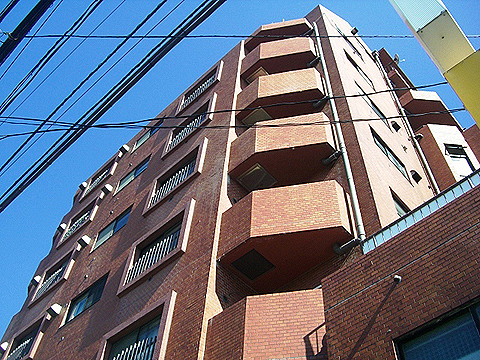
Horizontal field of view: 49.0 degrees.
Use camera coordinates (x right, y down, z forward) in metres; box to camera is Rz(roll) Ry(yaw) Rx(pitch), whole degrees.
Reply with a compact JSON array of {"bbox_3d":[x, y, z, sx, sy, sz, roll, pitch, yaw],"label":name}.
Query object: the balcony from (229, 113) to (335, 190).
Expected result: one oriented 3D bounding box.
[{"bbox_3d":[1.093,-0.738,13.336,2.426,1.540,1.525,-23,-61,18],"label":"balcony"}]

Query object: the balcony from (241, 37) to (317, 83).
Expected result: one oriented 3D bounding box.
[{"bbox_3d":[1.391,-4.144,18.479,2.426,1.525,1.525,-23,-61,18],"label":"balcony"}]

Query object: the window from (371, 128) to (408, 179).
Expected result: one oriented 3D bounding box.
[{"bbox_3d":[4.205,-0.696,14.765,0.120,1.024,1.740,-37,-66,24],"label":"window"}]

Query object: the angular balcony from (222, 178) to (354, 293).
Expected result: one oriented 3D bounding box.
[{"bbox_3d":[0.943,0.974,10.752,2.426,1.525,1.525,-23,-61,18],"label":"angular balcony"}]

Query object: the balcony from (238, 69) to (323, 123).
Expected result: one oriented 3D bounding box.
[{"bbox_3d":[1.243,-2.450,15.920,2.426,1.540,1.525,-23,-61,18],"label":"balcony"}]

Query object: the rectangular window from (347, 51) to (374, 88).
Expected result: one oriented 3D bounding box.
[{"bbox_3d":[4.545,-4.123,20.011,0.120,0.962,1.771,-37,-66,24],"label":"rectangular window"}]

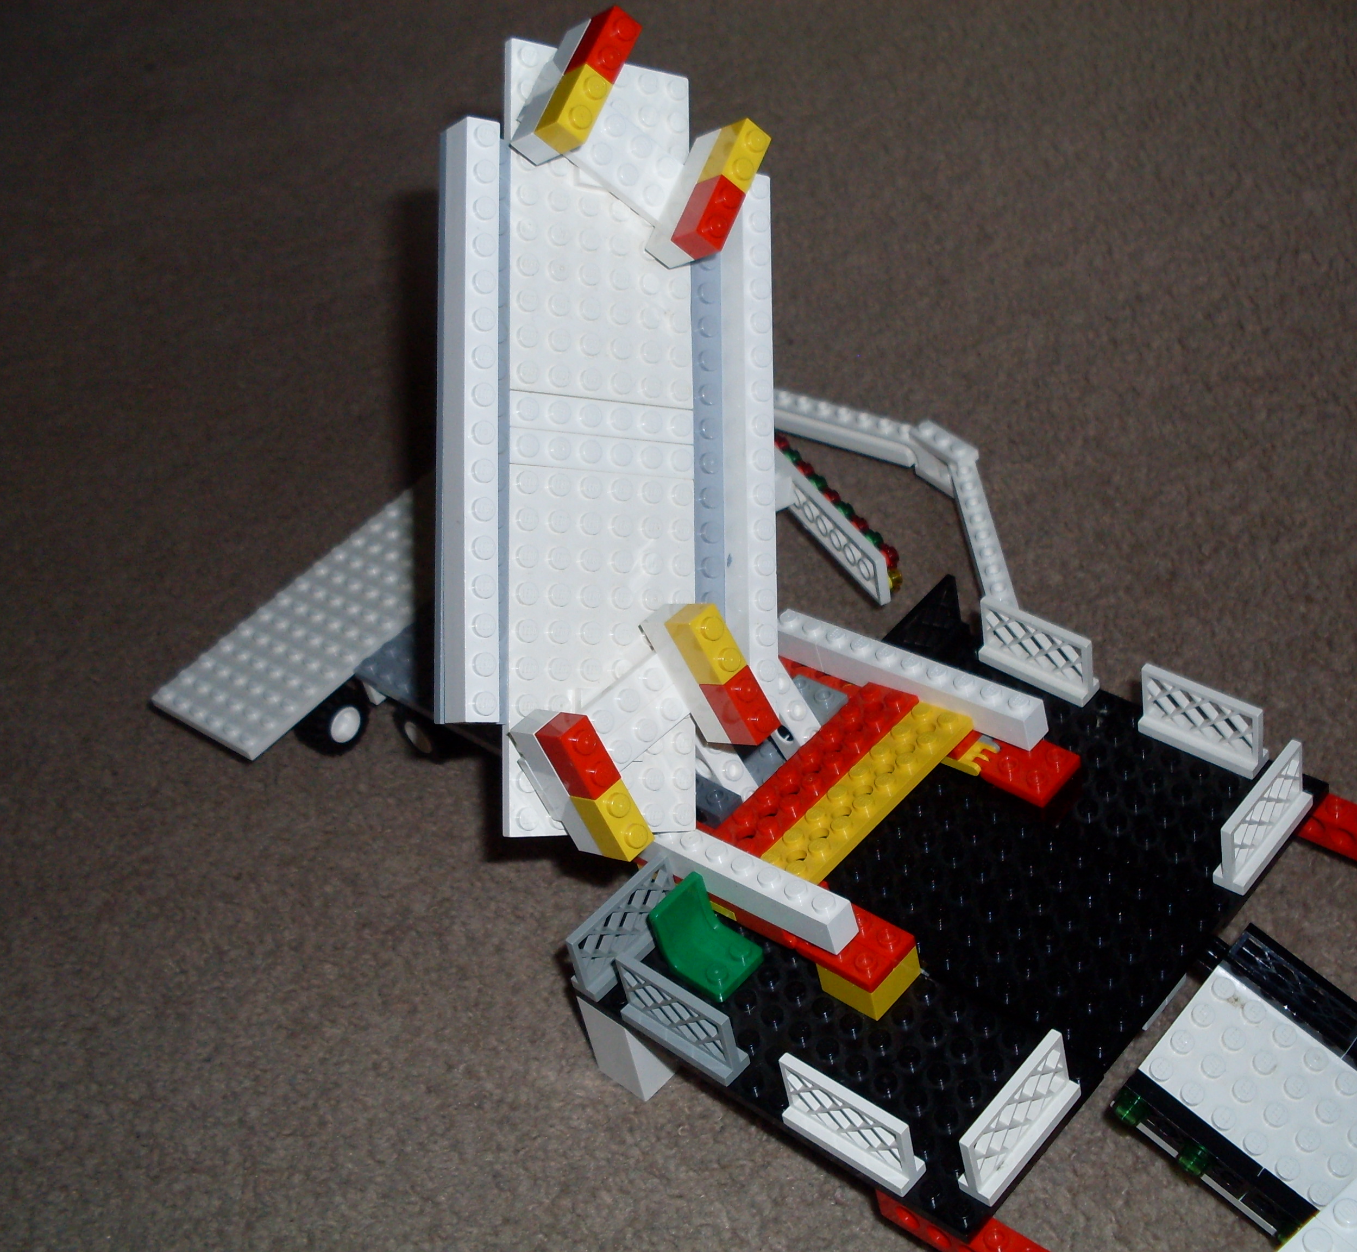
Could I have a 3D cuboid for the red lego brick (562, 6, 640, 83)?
[{"bbox_3d":[-0.016,-0.125,0.398,0.011,0.008,0.016,-4,58,54],"label":"red lego brick"}]

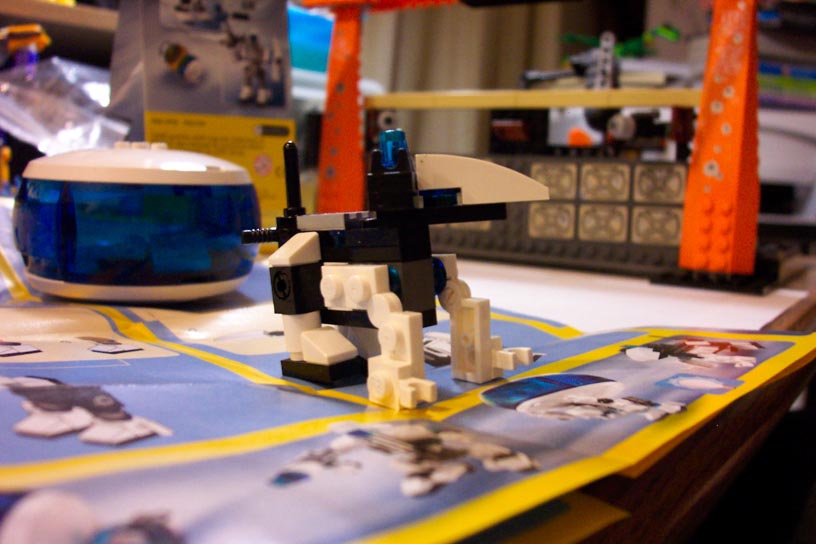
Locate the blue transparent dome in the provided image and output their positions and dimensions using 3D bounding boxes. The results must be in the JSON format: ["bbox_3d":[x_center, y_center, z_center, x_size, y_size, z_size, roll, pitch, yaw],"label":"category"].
[{"bbox_3d":[-0.081,-0.014,0.245,0.072,0.029,0.072,2,8,0],"label":"blue transparent dome"}]

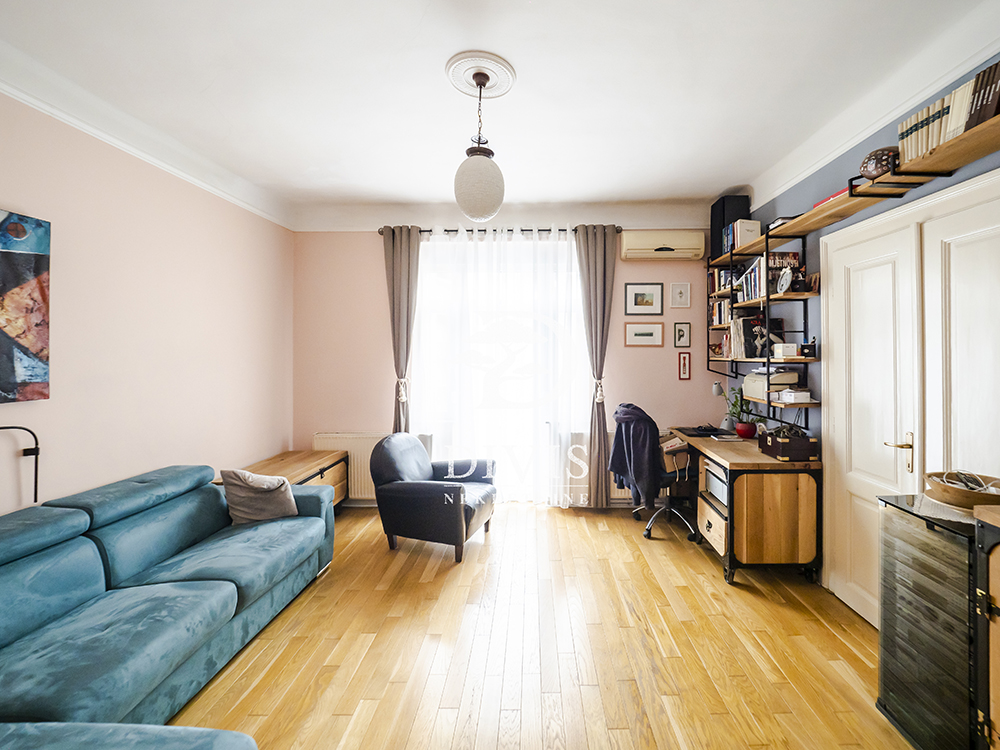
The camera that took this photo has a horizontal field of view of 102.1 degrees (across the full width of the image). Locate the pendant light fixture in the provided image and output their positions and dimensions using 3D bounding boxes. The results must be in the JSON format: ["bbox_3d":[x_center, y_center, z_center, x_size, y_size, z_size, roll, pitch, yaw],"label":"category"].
[{"bbox_3d":[-0.096,-1.176,2.100,0.360,0.770,0.360,0,1,0],"label":"pendant light fixture"}]

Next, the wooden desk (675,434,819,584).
[{"bbox_3d":[1.832,0.929,3.235,0.600,0.765,1.250,0,1,4],"label":"wooden desk"}]

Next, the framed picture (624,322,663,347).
[{"bbox_3d":[1.388,-0.388,3.885,0.380,0.245,0.025,0,2,3],"label":"framed picture"}]

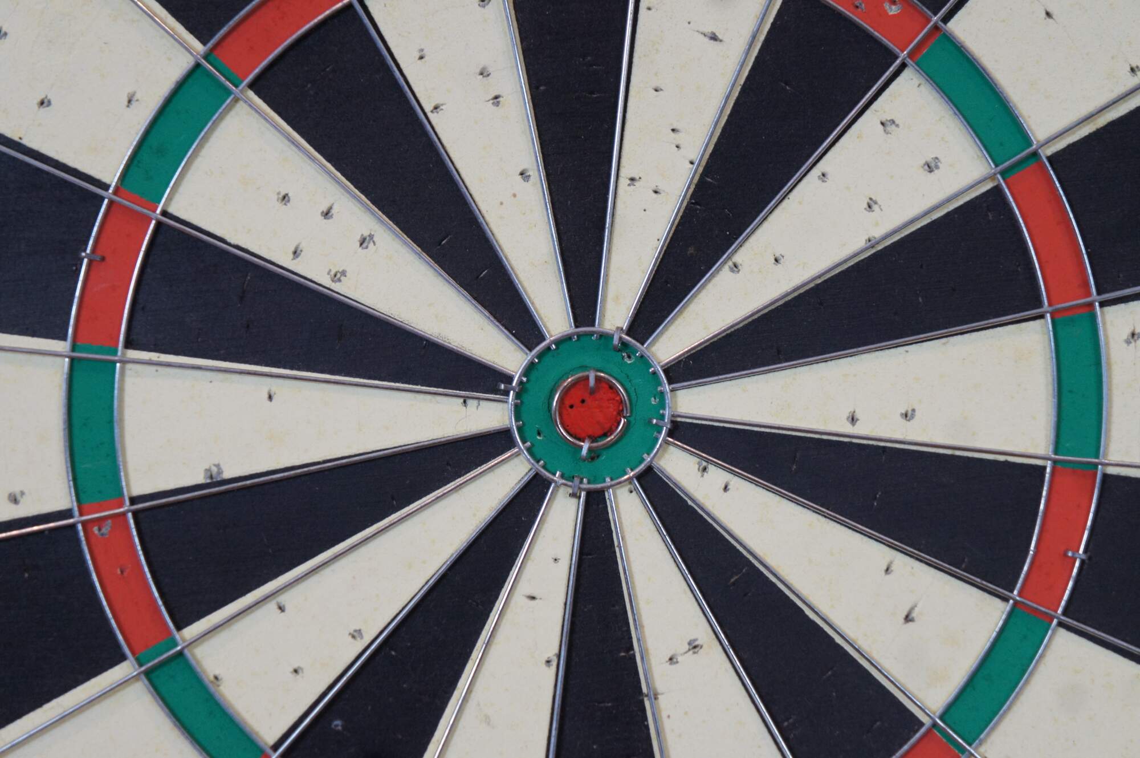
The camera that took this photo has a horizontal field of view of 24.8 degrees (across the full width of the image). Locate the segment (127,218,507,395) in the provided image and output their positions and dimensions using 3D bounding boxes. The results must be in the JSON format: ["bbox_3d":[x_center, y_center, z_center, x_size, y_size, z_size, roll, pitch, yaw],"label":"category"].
[{"bbox_3d":[-0.050,-0.009,0.534,0.079,0.028,0.008,16,2,-3],"label":"segment"}]

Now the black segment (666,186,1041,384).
[{"bbox_3d":[0.057,-0.014,0.538,0.078,0.027,0.008,-21,3,-2],"label":"black segment"}]

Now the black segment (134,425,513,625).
[{"bbox_3d":[-0.049,0.025,0.535,0.079,0.025,0.008,-21,3,-1],"label":"black segment"}]

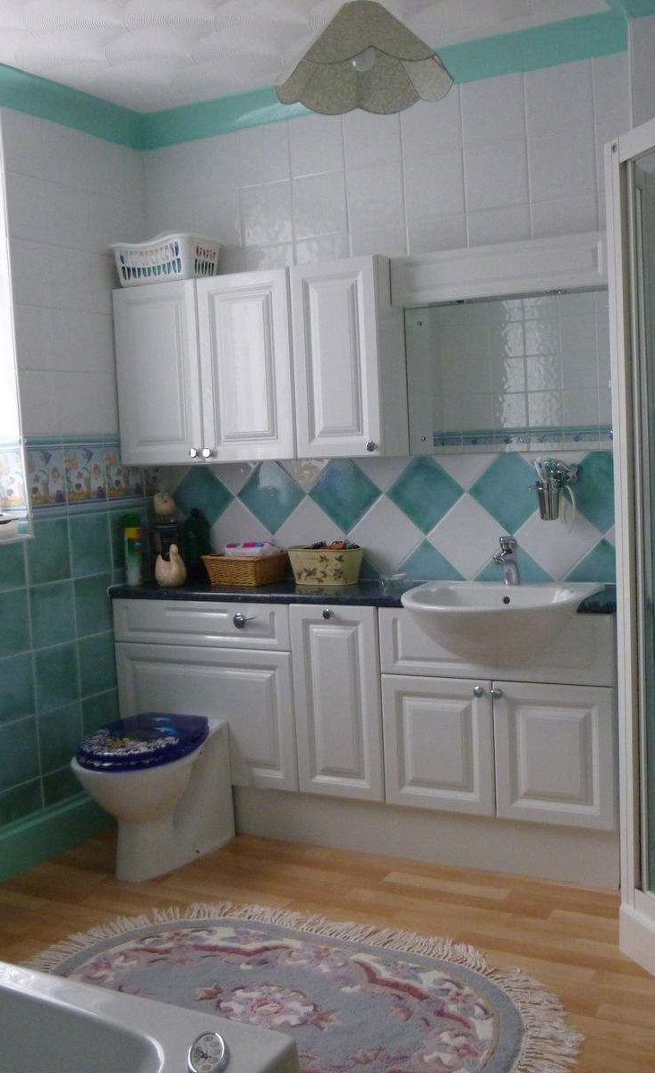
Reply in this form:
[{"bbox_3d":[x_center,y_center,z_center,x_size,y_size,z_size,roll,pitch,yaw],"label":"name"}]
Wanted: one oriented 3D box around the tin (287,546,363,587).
[{"bbox_3d":[-0.004,0.098,3.454,0.265,0.118,0.140,0,5,26],"label":"tin"}]

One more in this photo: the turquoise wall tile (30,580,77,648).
[{"bbox_3d":[-0.908,0.259,3.417,0.010,0.200,0.200,0,5,28],"label":"turquoise wall tile"}]

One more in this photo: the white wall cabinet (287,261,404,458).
[{"bbox_3d":[0.070,-0.555,3.294,0.300,0.605,0.220,0,5,27],"label":"white wall cabinet"}]

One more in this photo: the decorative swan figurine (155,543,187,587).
[{"bbox_3d":[-0.531,0.091,3.476,0.112,0.150,0.098,1,5,36],"label":"decorative swan figurine"}]

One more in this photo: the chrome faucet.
[{"bbox_3d":[0.530,0.074,3.047,0.048,0.150,0.150,0,5,29],"label":"chrome faucet"}]

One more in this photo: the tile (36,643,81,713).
[{"bbox_3d":[-0.880,0.455,3.358,0.010,0.198,0.198,0,5,28],"label":"tile"}]

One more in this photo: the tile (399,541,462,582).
[{"bbox_3d":[0.319,0.072,3.310,0.275,0.144,0.010,0,5,29],"label":"tile"}]

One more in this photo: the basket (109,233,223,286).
[{"bbox_3d":[-0.556,-0.936,3.585,0.323,0.158,0.222,0,5,28],"label":"basket"}]

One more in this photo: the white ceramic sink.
[{"bbox_3d":[0.452,0.253,2.907,0.545,0.198,0.469,0,5,28],"label":"white ceramic sink"}]

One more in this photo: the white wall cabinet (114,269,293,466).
[{"bbox_3d":[-0.371,-0.552,3.500,0.700,0.601,0.209,0,5,29],"label":"white wall cabinet"}]

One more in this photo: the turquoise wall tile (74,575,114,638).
[{"bbox_3d":[-0.812,0.241,3.598,0.010,0.200,0.200,0,5,28],"label":"turquoise wall tile"}]

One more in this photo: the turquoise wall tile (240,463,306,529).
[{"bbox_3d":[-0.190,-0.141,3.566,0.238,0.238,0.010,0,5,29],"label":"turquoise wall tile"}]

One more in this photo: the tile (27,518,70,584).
[{"bbox_3d":[-0.917,0.054,3.401,0.010,0.200,0.200,0,5,28],"label":"tile"}]

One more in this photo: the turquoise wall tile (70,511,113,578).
[{"bbox_3d":[-0.821,0.036,3.582,0.010,0.200,0.200,0,5,28],"label":"turquoise wall tile"}]

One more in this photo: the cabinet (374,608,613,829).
[{"bbox_3d":[0.540,0.502,3.107,0.700,0.600,0.285,0,5,28],"label":"cabinet"}]

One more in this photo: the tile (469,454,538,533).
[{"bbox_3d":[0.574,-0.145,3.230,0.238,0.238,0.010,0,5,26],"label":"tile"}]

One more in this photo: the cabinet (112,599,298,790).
[{"bbox_3d":[-0.345,0.502,3.552,0.685,0.601,0.300,0,5,26],"label":"cabinet"}]

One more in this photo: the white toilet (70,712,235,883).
[{"bbox_3d":[-0.535,0.802,3.208,0.375,0.436,0.569,0,5,29],"label":"white toilet"}]

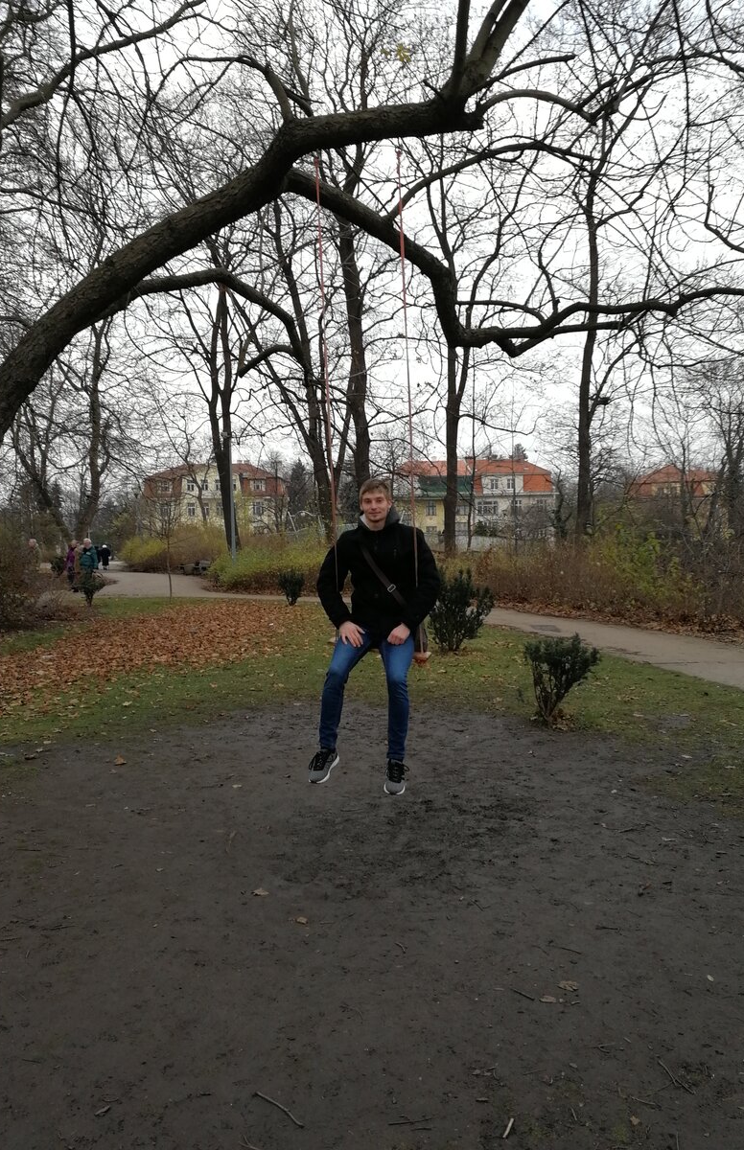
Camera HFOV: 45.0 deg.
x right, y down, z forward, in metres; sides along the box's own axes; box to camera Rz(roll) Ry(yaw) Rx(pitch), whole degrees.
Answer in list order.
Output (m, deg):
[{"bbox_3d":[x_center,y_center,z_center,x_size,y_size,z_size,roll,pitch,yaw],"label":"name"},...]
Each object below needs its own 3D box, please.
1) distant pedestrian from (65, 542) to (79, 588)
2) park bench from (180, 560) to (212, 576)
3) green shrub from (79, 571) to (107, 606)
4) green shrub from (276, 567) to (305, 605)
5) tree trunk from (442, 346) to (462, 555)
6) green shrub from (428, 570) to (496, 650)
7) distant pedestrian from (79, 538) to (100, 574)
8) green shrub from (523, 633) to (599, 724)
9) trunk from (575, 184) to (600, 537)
[{"bbox_3d":[-9.296,-0.282,27.800,0.500,1.604,0.420,-2,2,-27],"label":"distant pedestrian"},{"bbox_3d":[-8.189,-0.325,42.000,1.600,0.740,0.620,0,2,14],"label":"park bench"},{"bbox_3d":[-6.926,0.321,22.239,0.665,0.903,0.660,-1,2,0],"label":"green shrub"},{"bbox_3d":[-1.896,0.269,20.999,0.673,0.875,0.660,-1,2,0],"label":"green shrub"},{"bbox_3d":[2.660,-3.878,30.000,0.550,7.596,0.500,-1,2,0],"label":"tree trunk"},{"bbox_3d":[1.141,0.455,11.672,0.923,1.097,0.900,-1,2,0],"label":"green shrub"},{"bbox_3d":[-8.510,-0.252,27.000,0.580,1.688,0.420,0,2,14],"label":"distant pedestrian"},{"bbox_3d":[1.465,0.807,6.960,0.595,0.699,0.560,-1,2,0],"label":"green shrub"},{"bbox_3d":[6.625,-6.126,27.500,0.600,11.693,0.520,-1,2,0],"label":"trunk"}]

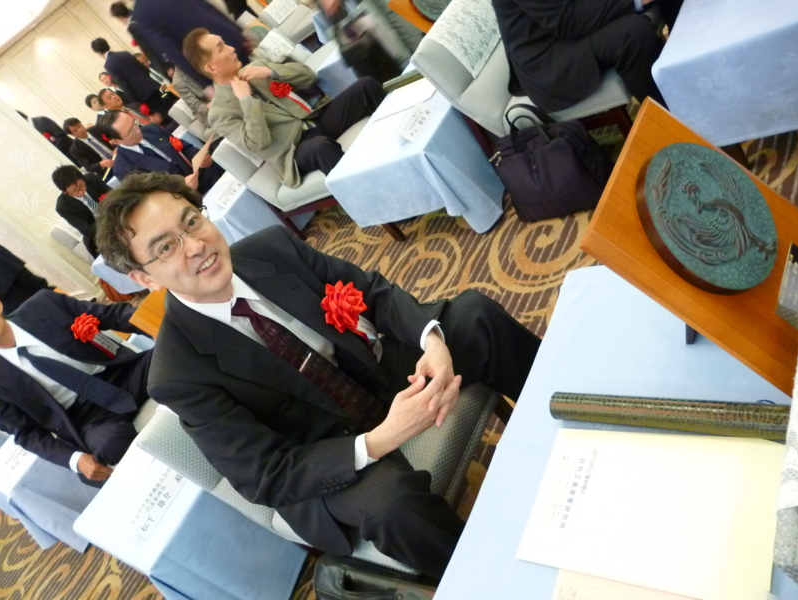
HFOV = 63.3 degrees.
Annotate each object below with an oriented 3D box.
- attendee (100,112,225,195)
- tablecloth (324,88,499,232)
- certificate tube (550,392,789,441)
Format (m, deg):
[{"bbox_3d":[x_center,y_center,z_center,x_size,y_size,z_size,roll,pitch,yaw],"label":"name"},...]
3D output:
[{"bbox_3d":[-1.286,-0.689,3.852,0.740,1.120,0.520,-2,49,49],"label":"attendee"},{"bbox_3d":[0.200,-0.715,2.796,0.602,0.403,0.888,-5,46,47],"label":"tablecloth"},{"bbox_3d":[0.400,0.169,0.943,0.400,0.047,0.047,-5,46,47],"label":"certificate tube"}]

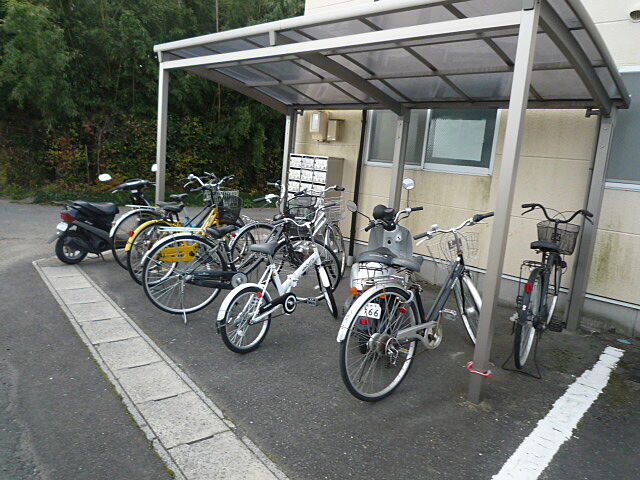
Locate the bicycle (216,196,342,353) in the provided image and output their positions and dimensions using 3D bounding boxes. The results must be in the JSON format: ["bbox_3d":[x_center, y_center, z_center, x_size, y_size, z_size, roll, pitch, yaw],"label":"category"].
[{"bbox_3d":[-0.267,0.264,3.765,0.520,1.060,1.500,12,13,37],"label":"bicycle"}]

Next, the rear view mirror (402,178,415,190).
[{"bbox_3d":[0.751,-0.471,3.920,0.105,0.105,0.035,6,11,8],"label":"rear view mirror"}]

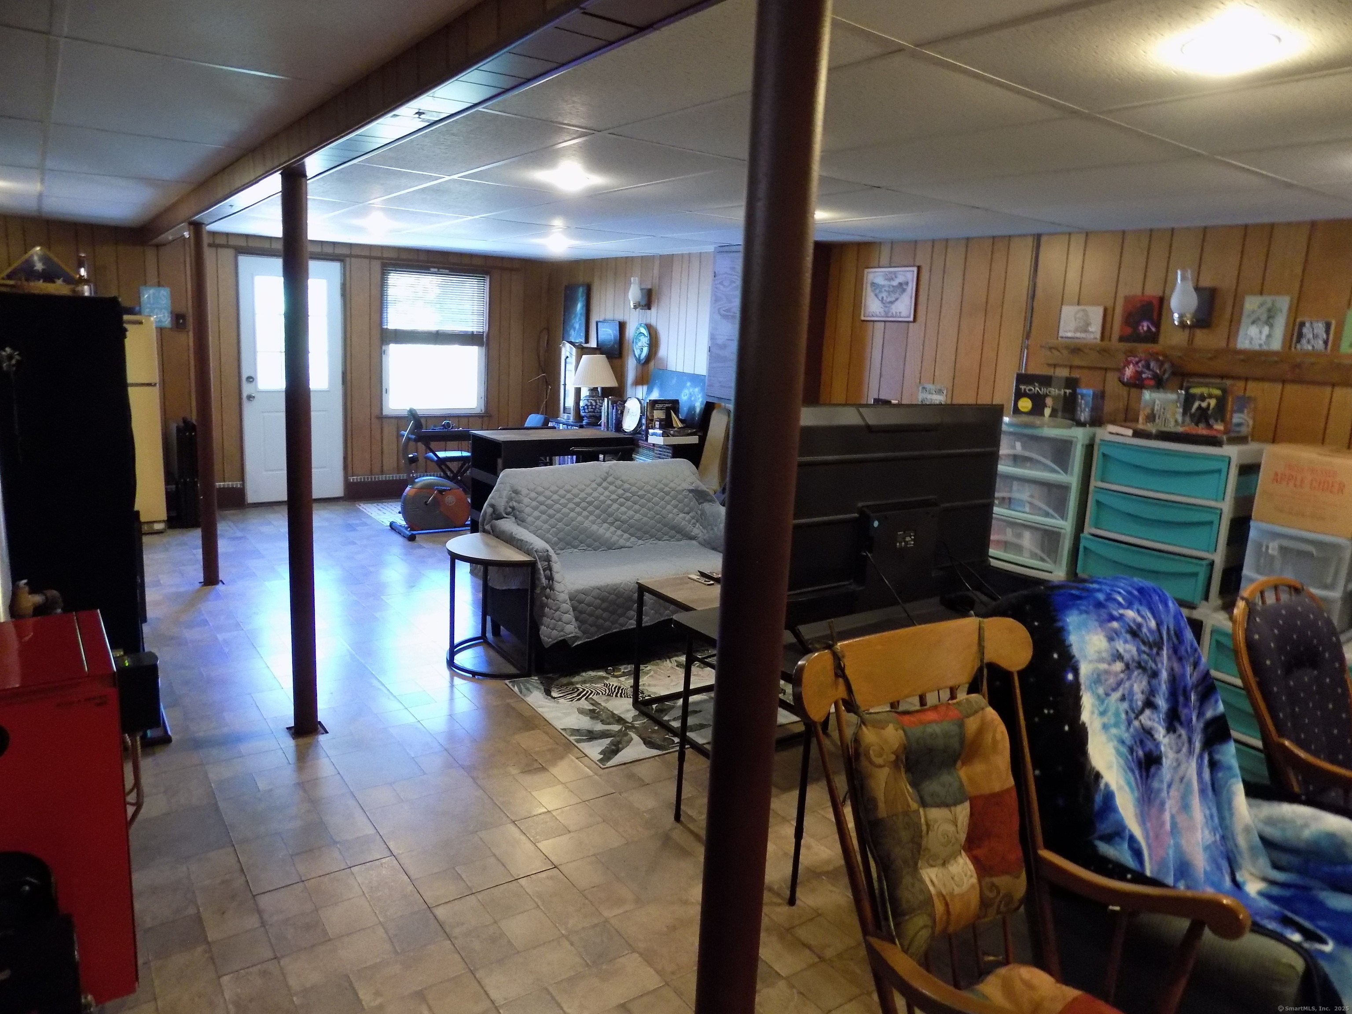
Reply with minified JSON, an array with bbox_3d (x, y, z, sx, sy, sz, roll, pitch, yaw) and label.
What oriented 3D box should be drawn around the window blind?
[{"bbox_3d":[-2.170,-1.788,8.113,0.955,0.665,0.050,-5,14,-35],"label":"window blind"}]

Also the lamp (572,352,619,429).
[{"bbox_3d":[-0.687,-1.005,7.684,0.385,0.630,0.385,3,11,-1],"label":"lamp"}]

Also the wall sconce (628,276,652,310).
[{"bbox_3d":[-0.318,-1.733,7.299,0.180,0.270,0.140,-5,14,-35],"label":"wall sconce"}]

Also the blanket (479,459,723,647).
[{"bbox_3d":[-0.183,0.226,4.703,1.560,0.820,0.900,-5,13,-35],"label":"blanket"}]

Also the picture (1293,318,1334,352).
[{"bbox_3d":[2.467,-0.662,3.481,0.020,0.120,0.122,-5,13,-35],"label":"picture"}]

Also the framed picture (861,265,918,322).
[{"bbox_3d":[1.241,-1.244,5.262,0.025,0.310,0.390,-5,14,-35],"label":"framed picture"}]

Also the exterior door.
[{"bbox_3d":[-3.211,-1.045,7.566,0.810,2.030,0.050,-5,14,-35],"label":"exterior door"}]

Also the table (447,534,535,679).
[{"bbox_3d":[-0.908,0.450,4.088,0.310,0.530,0.610,-5,13,-35],"label":"table"}]

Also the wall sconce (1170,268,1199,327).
[{"bbox_3d":[2.139,-0.877,3.765,0.110,0.240,0.105,-5,13,-35],"label":"wall sconce"}]

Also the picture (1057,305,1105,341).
[{"bbox_3d":[1.923,-0.872,4.267,0.025,0.162,0.215,-5,14,-35],"label":"picture"}]

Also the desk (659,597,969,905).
[{"bbox_3d":[0.644,0.676,2.928,1.260,0.670,0.610,-5,13,-35],"label":"desk"}]

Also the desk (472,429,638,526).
[{"bbox_3d":[-0.823,-0.027,5.989,0.975,0.915,0.500,-5,14,-35],"label":"desk"}]

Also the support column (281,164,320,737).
[{"bbox_3d":[-1.333,-0.138,3.158,0.085,1.980,0.085,-5,13,-35],"label":"support column"}]

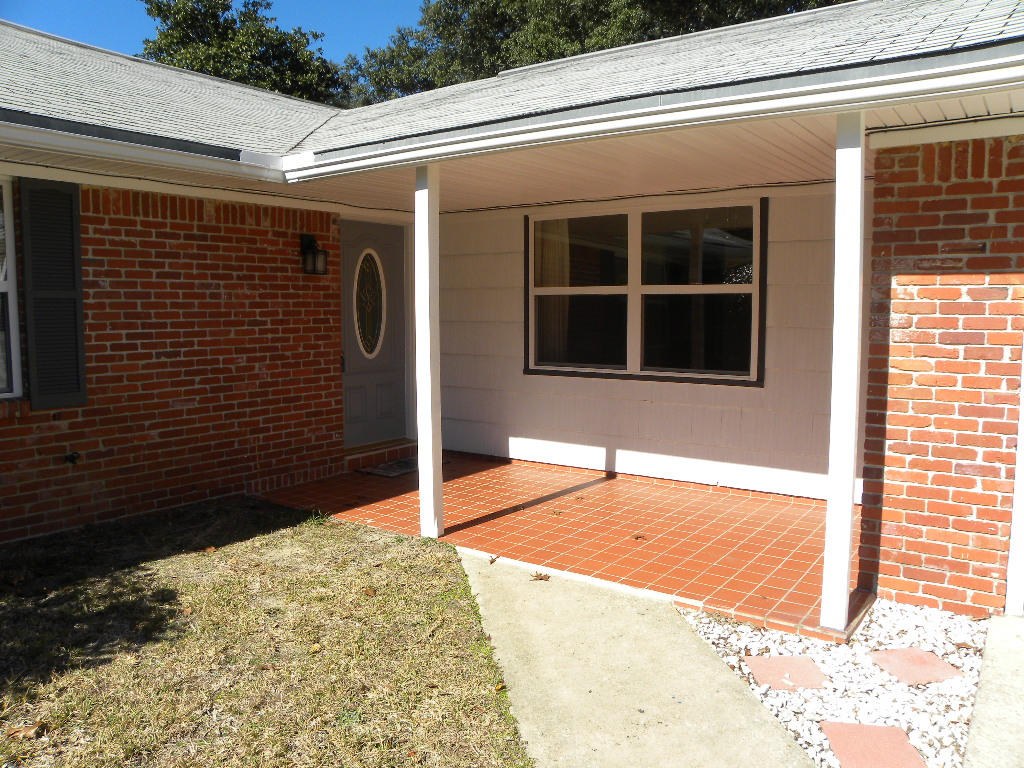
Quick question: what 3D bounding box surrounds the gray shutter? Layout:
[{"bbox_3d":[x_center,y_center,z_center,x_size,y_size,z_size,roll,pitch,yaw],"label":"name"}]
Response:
[{"bbox_3d":[-2.799,-0.543,4.717,0.035,1.376,0.313,4,6,36],"label":"gray shutter"}]

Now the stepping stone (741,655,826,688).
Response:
[{"bbox_3d":[1.123,1.199,3.152,0.288,0.045,0.290,0,5,2],"label":"stepping stone"}]

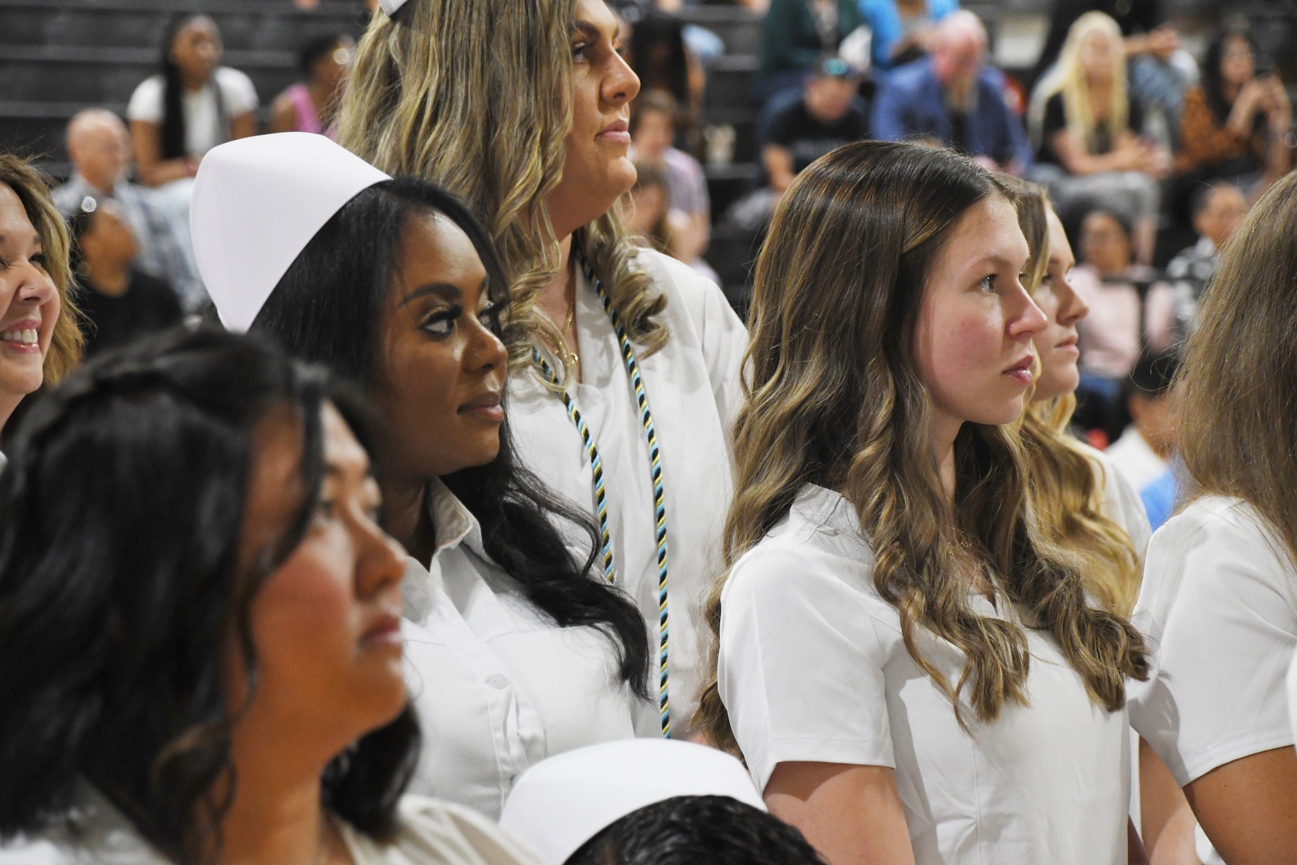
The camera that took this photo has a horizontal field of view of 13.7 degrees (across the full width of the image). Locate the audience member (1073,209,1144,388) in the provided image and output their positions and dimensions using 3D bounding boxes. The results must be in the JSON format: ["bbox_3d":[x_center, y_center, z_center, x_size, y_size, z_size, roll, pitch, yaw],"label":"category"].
[{"bbox_3d":[1.402,-0.154,16.300,0.450,1.050,0.620,0,2,0],"label":"audience member"}]

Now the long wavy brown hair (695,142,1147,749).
[{"bbox_3d":[0.219,0.011,4.350,0.310,0.490,0.290,1,2,30],"label":"long wavy brown hair"}]

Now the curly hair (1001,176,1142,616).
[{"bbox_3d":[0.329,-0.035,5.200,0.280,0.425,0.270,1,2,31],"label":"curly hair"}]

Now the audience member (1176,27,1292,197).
[{"bbox_3d":[1.878,-0.777,17.400,0.480,1.050,0.680,0,2,6],"label":"audience member"}]

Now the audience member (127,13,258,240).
[{"bbox_3d":[-1.447,-0.792,17.200,0.480,1.080,0.720,0,2,-12],"label":"audience member"}]

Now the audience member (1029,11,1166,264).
[{"bbox_3d":[1.431,-0.799,17.200,0.500,1.080,0.720,-1,2,-20],"label":"audience member"}]

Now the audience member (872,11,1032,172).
[{"bbox_3d":[0.957,-0.794,17.100,0.560,1.080,0.750,0,2,-6],"label":"audience member"}]

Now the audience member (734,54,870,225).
[{"bbox_3d":[0.524,-0.675,17.100,0.540,1.030,0.750,0,2,3],"label":"audience member"}]

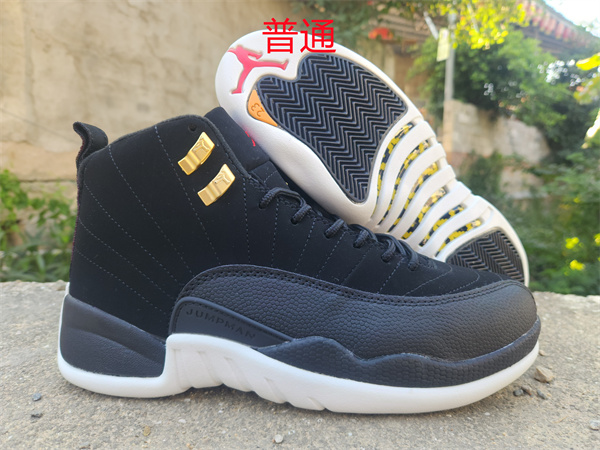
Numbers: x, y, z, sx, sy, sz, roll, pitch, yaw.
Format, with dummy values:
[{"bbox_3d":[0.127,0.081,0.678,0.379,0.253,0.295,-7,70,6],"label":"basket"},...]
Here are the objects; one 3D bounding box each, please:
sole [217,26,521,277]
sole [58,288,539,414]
[{"bbox_3d":[0.058,-0.045,0.383,0.300,0.112,0.162,39,-1,-7],"label":"sole"},{"bbox_3d":[-0.001,0.067,0.264,0.300,0.060,0.110,0,6,0],"label":"sole"}]

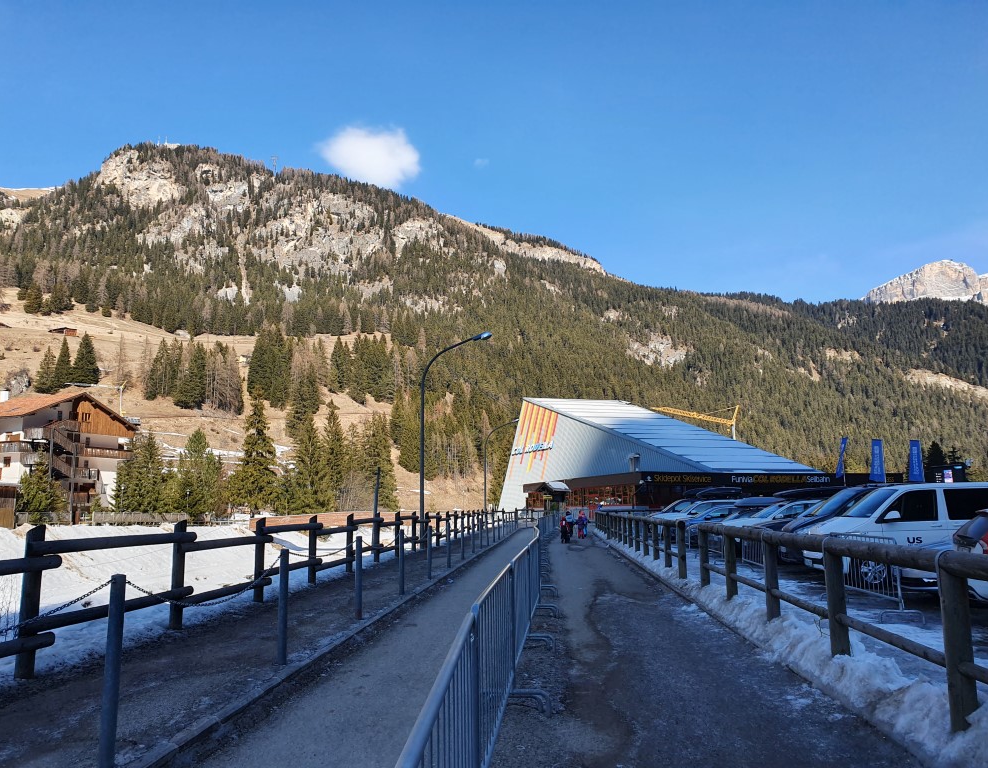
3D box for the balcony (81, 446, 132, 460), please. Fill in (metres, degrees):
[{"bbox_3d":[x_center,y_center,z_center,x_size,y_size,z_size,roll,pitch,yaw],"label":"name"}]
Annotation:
[{"bbox_3d":[-50.551,9.188,100.475,1.300,1.250,7.200,-4,-10,25],"label":"balcony"}]

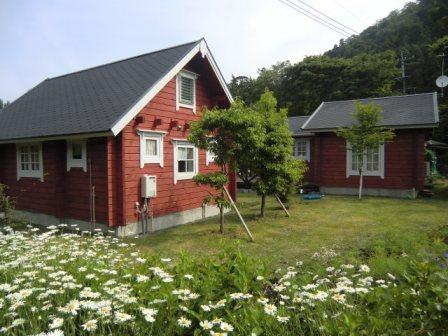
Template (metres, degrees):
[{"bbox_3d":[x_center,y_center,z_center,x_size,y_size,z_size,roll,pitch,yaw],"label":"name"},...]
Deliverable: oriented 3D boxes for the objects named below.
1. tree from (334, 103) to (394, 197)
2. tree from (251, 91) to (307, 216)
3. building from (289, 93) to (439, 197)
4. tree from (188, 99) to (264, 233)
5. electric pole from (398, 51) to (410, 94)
[{"bbox_3d":[5.508,-0.650,12.027,2.120,3.750,1.950,1,2,25],"label":"tree"},{"bbox_3d":[1.585,-0.422,9.312,1.700,3.770,1.620,0,2,10],"label":"tree"},{"bbox_3d":[6.506,-1.114,15.199,6.300,4.450,6.100,1,2,32],"label":"building"},{"bbox_3d":[0.061,-0.036,7.510,1.740,3.270,1.600,0,2,0],"label":"tree"},{"bbox_3d":[18.741,-6.117,32.202,1.100,12.000,0.700,-2,2,33],"label":"electric pole"}]

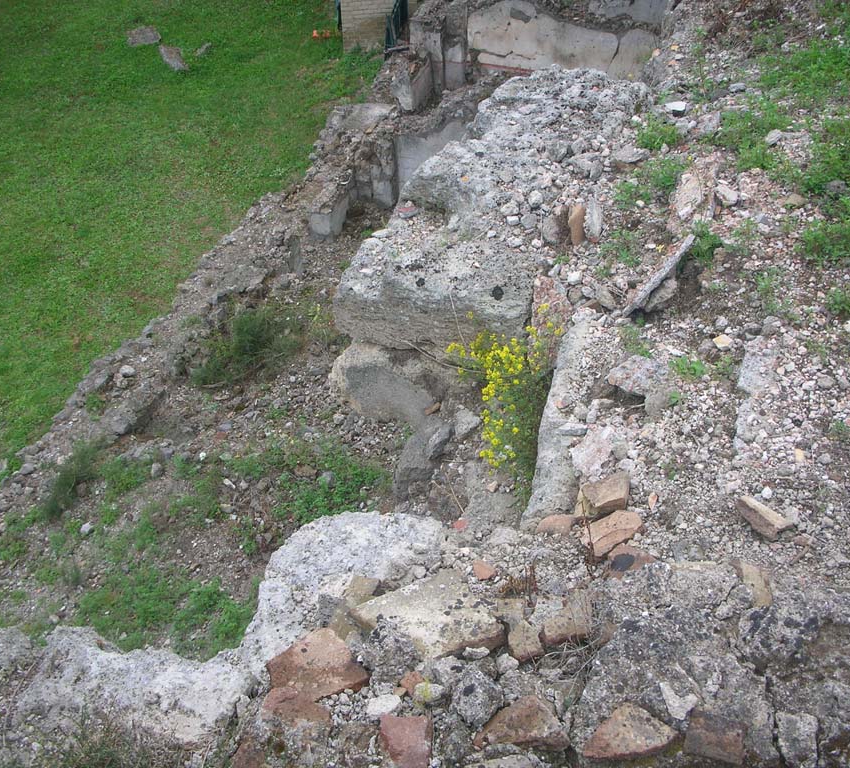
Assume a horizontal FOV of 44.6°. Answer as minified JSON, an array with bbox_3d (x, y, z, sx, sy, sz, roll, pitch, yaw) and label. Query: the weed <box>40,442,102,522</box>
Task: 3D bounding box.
[{"bbox_3d":[-1.960,0.533,5.750,0.290,0.260,0.360,-1,36,0],"label":"weed"}]

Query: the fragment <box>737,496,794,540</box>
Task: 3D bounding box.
[{"bbox_3d":[0.888,0.349,2.713,0.050,0.045,0.145,-23,42,-25],"label":"fragment"}]

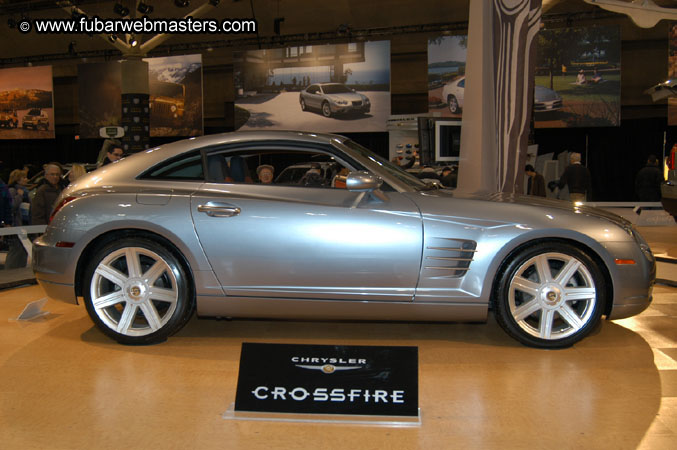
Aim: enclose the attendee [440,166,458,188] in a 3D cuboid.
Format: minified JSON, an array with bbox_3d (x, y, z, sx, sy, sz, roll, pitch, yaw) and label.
[{"bbox_3d":[2.430,-0.430,14.500,0.420,1.620,0.500,-2,3,-37],"label":"attendee"}]

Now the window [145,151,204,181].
[{"bbox_3d":[-1.020,-0.366,4.157,0.380,0.185,0.090,0,3,4],"label":"window"}]

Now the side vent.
[{"bbox_3d":[0.640,0.191,3.863,0.290,0.225,0.060,0,3,4],"label":"side vent"}]

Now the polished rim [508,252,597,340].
[{"bbox_3d":[1.206,0.399,3.875,0.490,0.490,0.190,0,2,5],"label":"polished rim"}]

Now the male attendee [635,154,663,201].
[{"bbox_3d":[5.769,-0.410,12.601,0.520,1.800,0.320,0,3,6],"label":"male attendee"}]

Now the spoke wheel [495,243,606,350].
[{"bbox_3d":[1.207,0.386,3.903,0.640,0.640,0.230,0,3,4],"label":"spoke wheel"}]

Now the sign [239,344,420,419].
[{"bbox_3d":[-0.045,0.613,2.695,0.720,0.280,0.030,0,-27,6],"label":"sign"}]

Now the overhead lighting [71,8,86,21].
[{"bbox_3d":[-5.767,-4.669,15.000,0.270,0.270,0.360,-4,31,-42],"label":"overhead lighting"}]

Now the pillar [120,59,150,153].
[{"bbox_3d":[-5.314,-2.030,17.909,0.760,4.750,0.760,0,3,0],"label":"pillar"}]

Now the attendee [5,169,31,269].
[{"bbox_3d":[-4.600,0.020,9.800,0.360,1.620,0.460,0,2,-6],"label":"attendee"}]

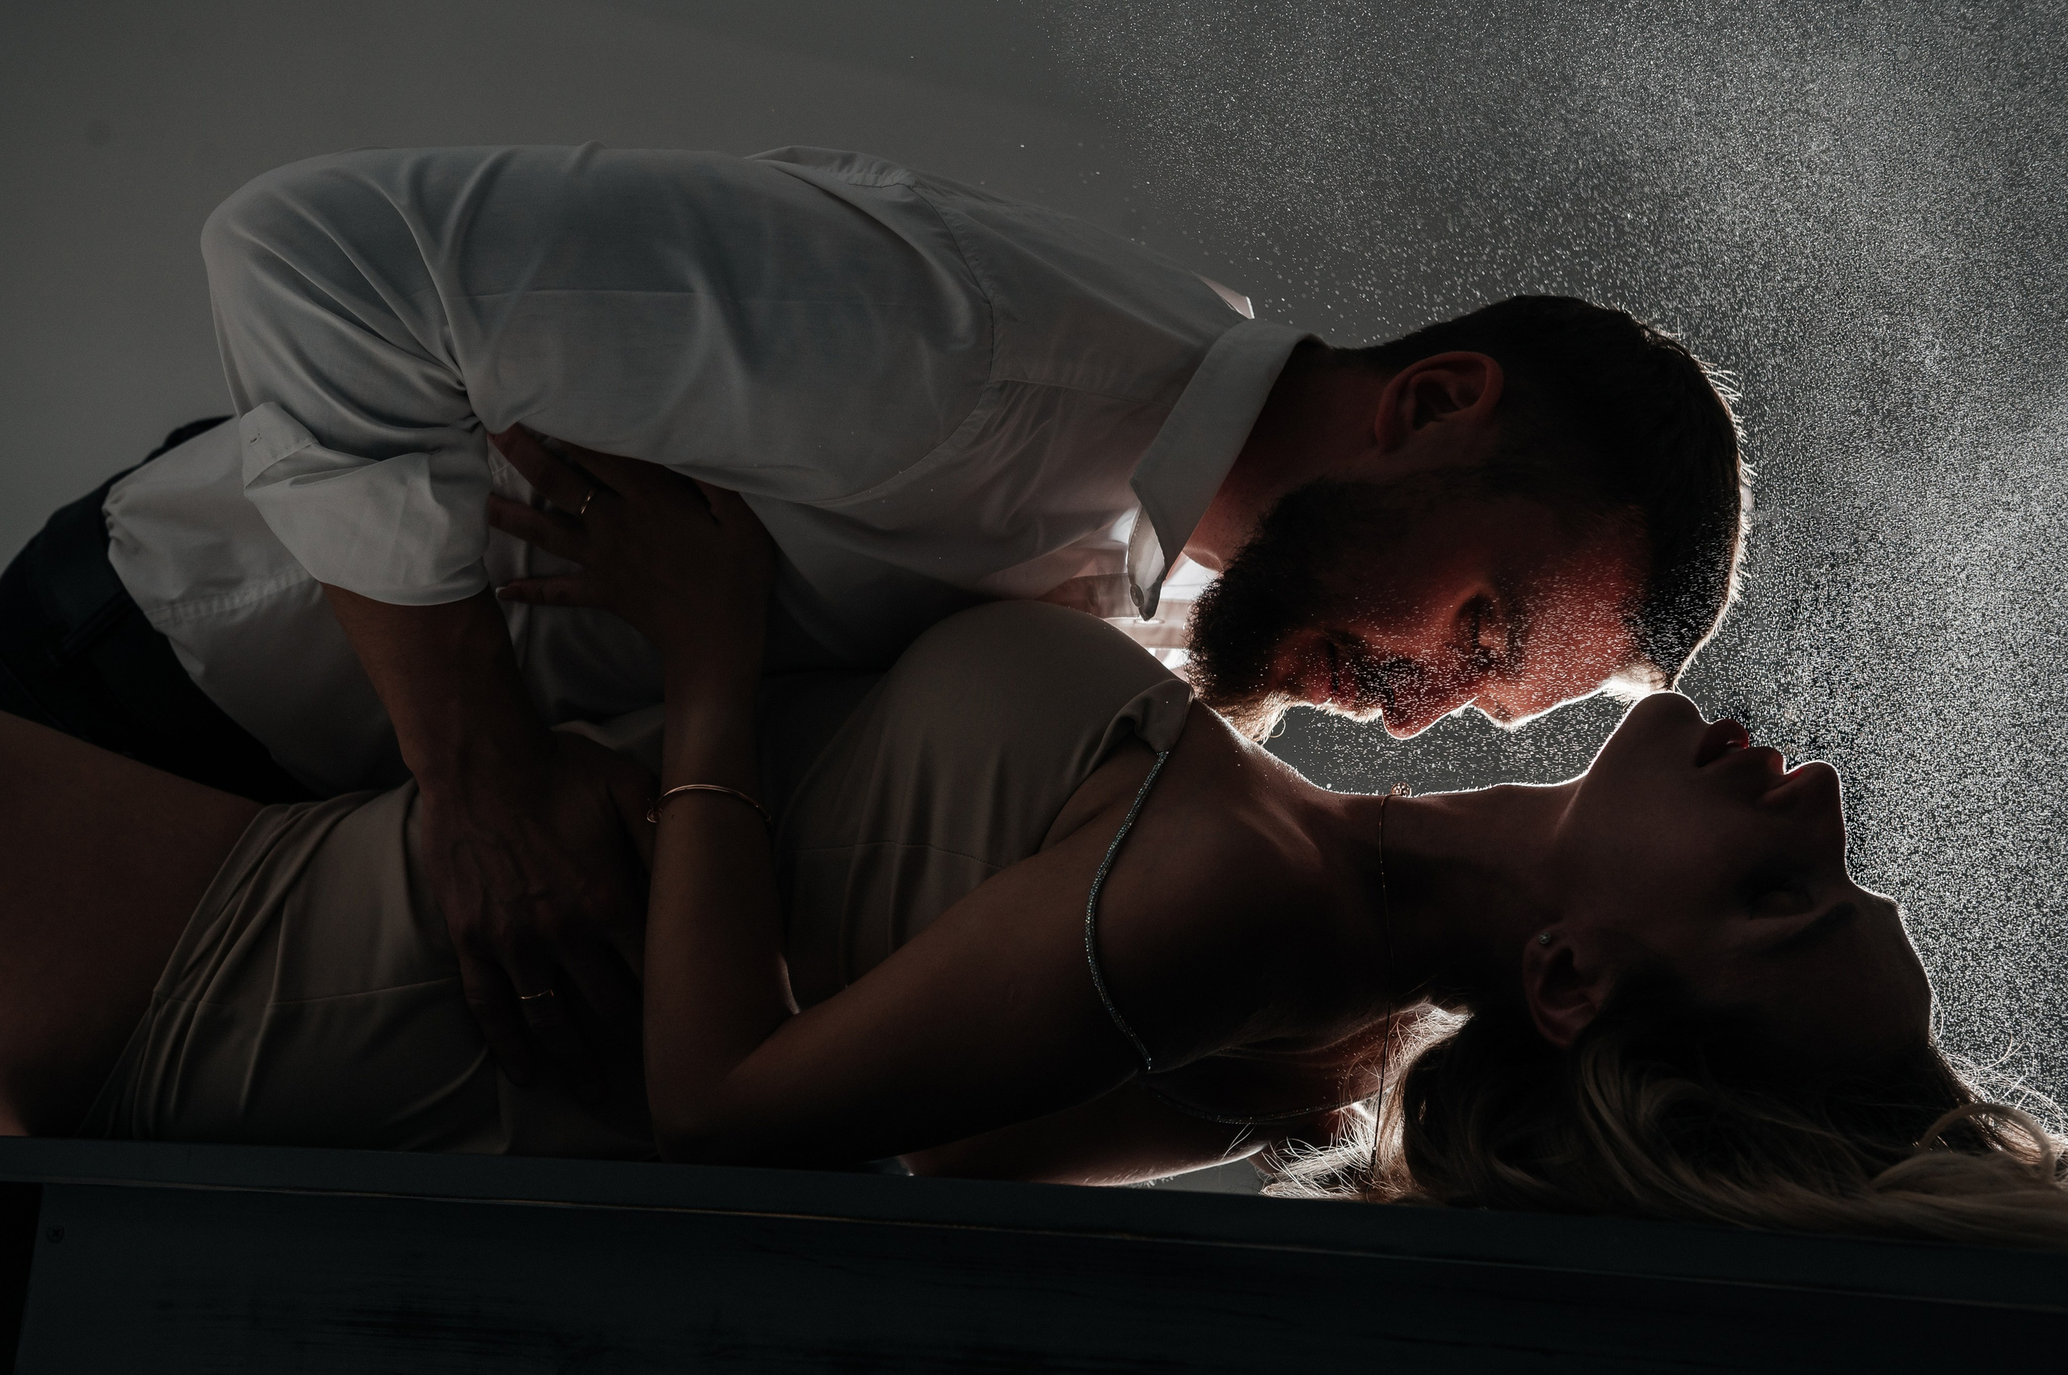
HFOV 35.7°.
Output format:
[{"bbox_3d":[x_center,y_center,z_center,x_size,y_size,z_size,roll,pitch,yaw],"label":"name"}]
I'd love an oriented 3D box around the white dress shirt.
[{"bbox_3d":[-0.163,-0.119,1.580,0.570,0.300,0.460,-11,2,12],"label":"white dress shirt"}]

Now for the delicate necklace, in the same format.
[{"bbox_3d":[0.164,0.137,1.470,0.022,0.180,0.115,2,-9,10],"label":"delicate necklace"}]

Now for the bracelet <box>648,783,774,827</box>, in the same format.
[{"bbox_3d":[-0.152,0.061,1.500,0.059,0.008,0.050,5,-35,-2],"label":"bracelet"}]

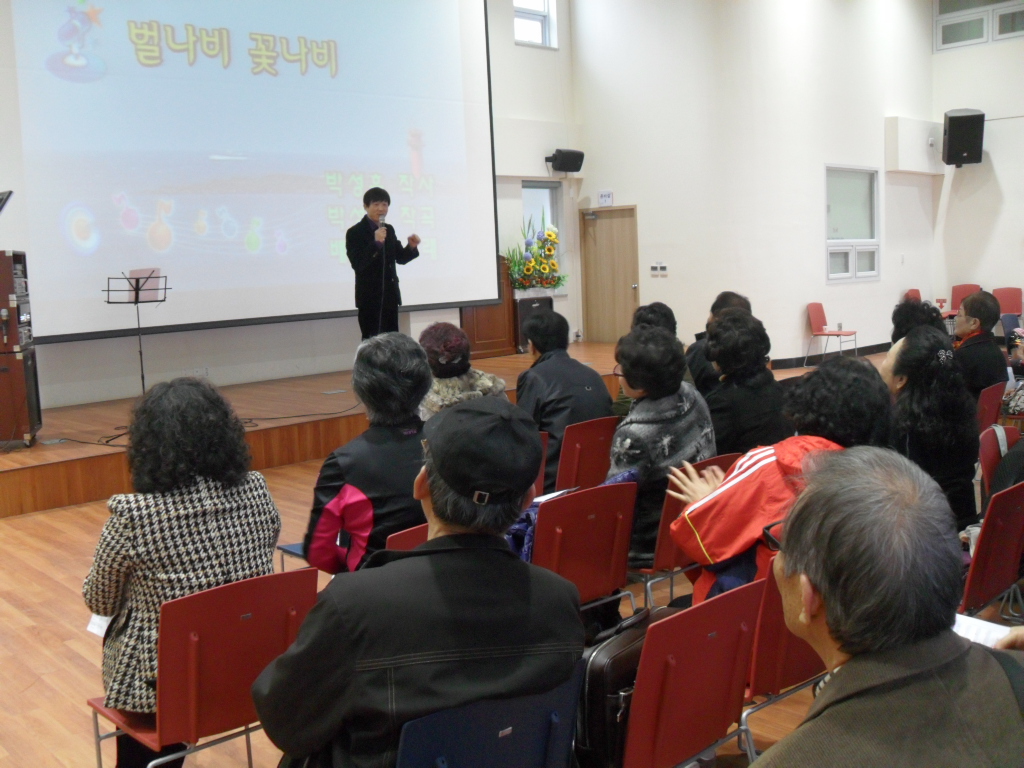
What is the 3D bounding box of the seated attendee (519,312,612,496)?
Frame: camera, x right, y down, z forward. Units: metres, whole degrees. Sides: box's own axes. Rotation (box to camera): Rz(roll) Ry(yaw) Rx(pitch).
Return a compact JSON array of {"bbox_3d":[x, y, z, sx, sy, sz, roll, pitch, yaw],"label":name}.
[{"bbox_3d":[0.109,0.293,4.857,0.530,1.240,0.780,-7,8,-35],"label":"seated attendee"}]

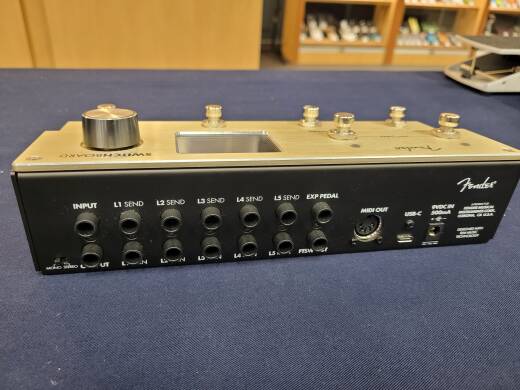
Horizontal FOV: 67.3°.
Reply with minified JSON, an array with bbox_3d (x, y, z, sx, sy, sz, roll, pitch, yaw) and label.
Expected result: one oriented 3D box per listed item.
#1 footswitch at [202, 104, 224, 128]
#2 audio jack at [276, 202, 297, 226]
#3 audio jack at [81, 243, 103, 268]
[{"bbox_3d":[-0.033,-0.056,0.278,0.017,0.013,0.017,-2,24,-11],"label":"footswitch"},{"bbox_3d":[0.015,0.011,0.211,0.010,0.010,0.008,-2,29,-12],"label":"audio jack"},{"bbox_3d":[-0.085,0.031,0.198,0.009,0.009,0.007,-2,30,-11],"label":"audio jack"}]

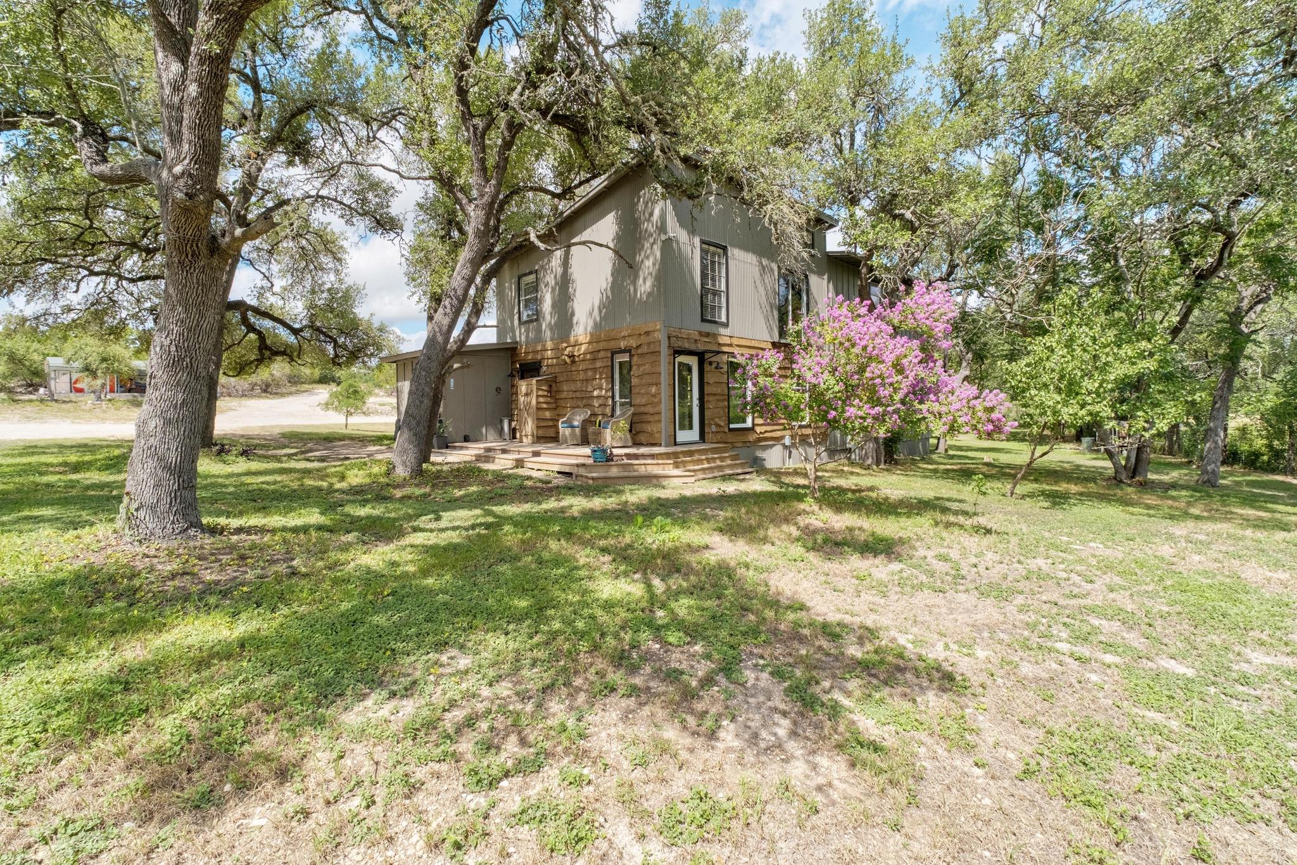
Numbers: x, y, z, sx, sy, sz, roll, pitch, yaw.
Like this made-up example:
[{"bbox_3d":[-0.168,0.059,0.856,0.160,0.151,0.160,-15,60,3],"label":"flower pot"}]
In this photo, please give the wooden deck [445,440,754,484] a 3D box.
[{"bbox_3d":[-1.822,0.544,14.143,4.400,0.530,8.400,-3,3,-45],"label":"wooden deck"}]

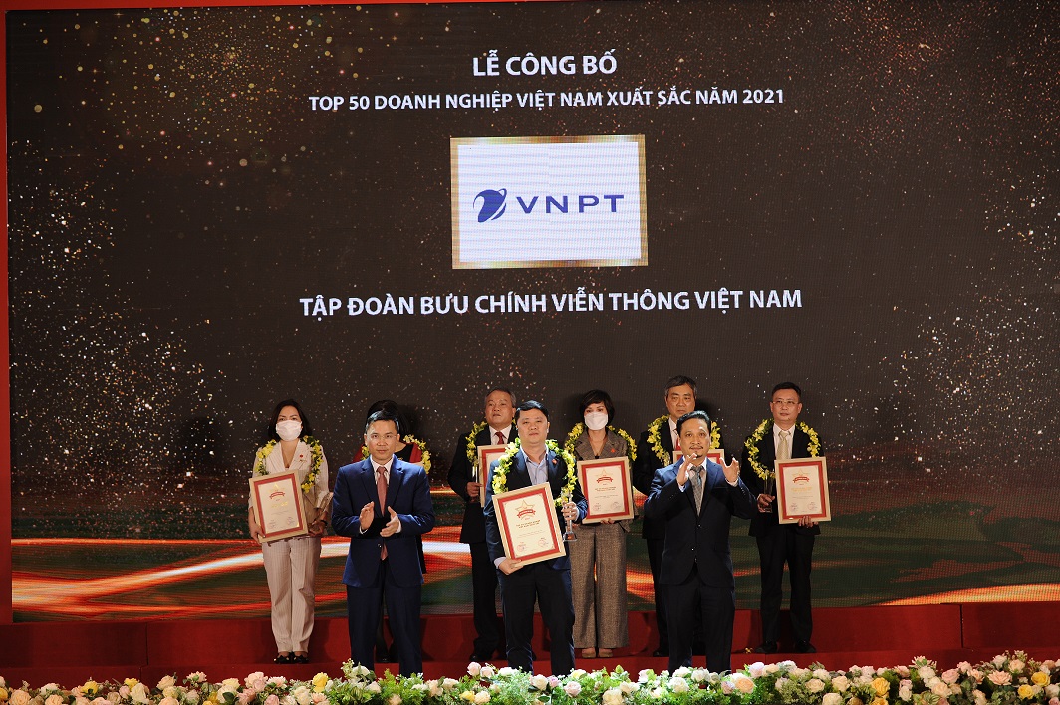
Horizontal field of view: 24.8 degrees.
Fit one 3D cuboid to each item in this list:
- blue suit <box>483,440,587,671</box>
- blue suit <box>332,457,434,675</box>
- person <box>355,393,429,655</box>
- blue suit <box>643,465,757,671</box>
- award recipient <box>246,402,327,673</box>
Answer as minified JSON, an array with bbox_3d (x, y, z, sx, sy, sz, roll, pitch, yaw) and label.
[{"bbox_3d":[0.034,1.184,12.550,0.540,1.400,0.400,-1,-2,0],"label":"blue suit"},{"bbox_3d":[-0.754,1.231,12.550,0.540,1.390,0.400,-1,-2,-1],"label":"blue suit"},{"bbox_3d":[-0.847,1.083,14.700,0.490,1.600,0.380,-1,-2,-2],"label":"person"},{"bbox_3d":[0.883,1.236,12.550,0.560,1.390,0.420,-1,-2,2],"label":"blue suit"},{"bbox_3d":[-1.459,1.088,14.600,0.500,1.620,0.420,-1,-2,0],"label":"award recipient"}]

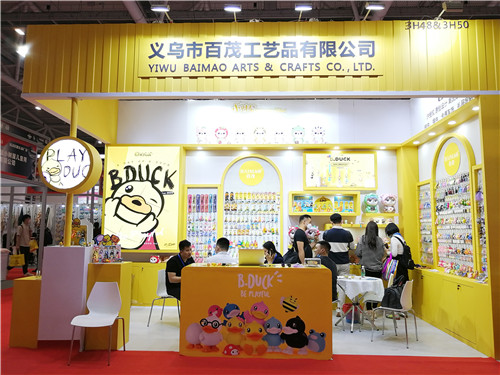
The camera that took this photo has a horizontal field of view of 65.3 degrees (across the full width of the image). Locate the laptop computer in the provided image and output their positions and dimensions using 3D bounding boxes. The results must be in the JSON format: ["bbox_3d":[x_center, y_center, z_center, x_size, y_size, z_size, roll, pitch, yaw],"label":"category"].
[{"bbox_3d":[0.023,0.865,4.836,0.310,0.210,0.280,0,-6,2],"label":"laptop computer"}]

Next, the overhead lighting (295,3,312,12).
[{"bbox_3d":[0.643,-2.163,4.686,0.190,0.085,0.130,0,-6,2],"label":"overhead lighting"}]

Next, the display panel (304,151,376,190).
[{"bbox_3d":[1.777,-0.319,7.651,1.440,0.760,0.110,0,-6,2],"label":"display panel"}]

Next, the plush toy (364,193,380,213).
[{"bbox_3d":[2.302,0.302,7.371,0.270,0.380,0.240,0,-6,5],"label":"plush toy"}]

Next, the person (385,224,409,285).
[{"bbox_3d":[2.453,1.384,6.558,0.420,1.590,0.440,-4,-7,32],"label":"person"}]

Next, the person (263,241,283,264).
[{"bbox_3d":[0.288,1.491,6.168,0.750,1.260,0.480,4,-7,-28],"label":"person"}]

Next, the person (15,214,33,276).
[{"bbox_3d":[-6.881,1.800,11.943,0.450,1.820,0.500,-1,-7,14],"label":"person"}]

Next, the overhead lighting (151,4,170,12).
[{"bbox_3d":[-1.061,-2.132,4.661,0.210,0.070,0.130,0,-6,2],"label":"overhead lighting"}]

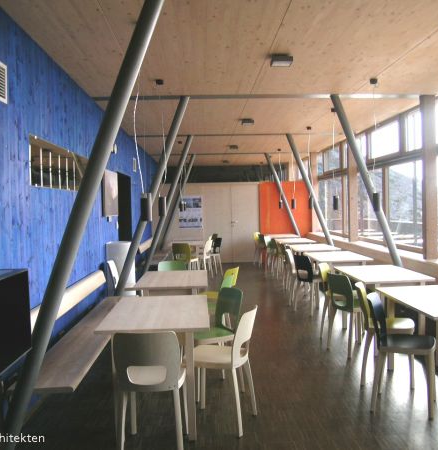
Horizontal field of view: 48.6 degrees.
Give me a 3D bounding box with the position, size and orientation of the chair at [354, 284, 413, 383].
[{"bbox_3d":[1.367,0.905,4.047,0.450,0.790,0.405,-1,2,16],"label":"chair"}]

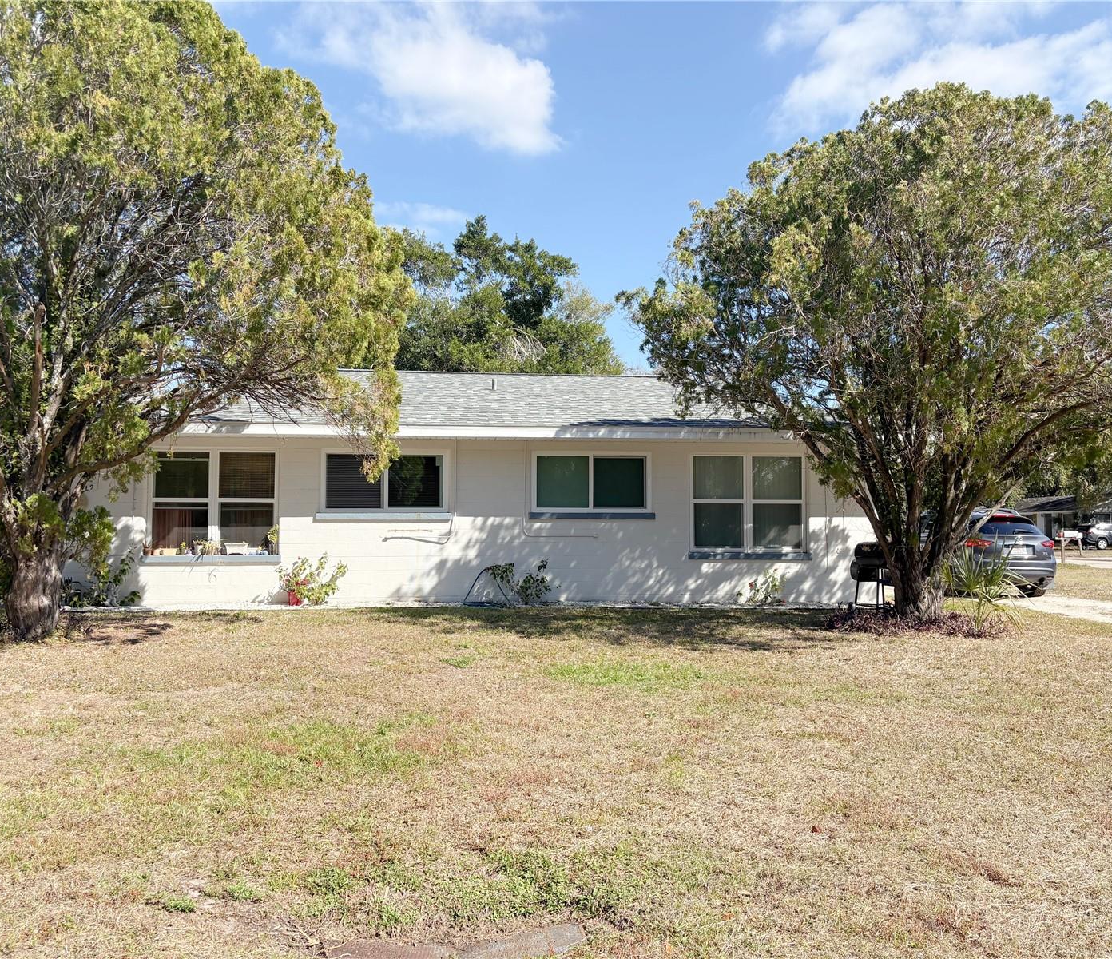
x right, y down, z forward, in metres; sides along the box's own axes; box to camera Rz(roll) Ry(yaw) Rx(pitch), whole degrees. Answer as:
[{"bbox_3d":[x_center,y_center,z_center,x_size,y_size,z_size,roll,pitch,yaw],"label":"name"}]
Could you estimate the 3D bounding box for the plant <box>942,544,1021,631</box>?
[{"bbox_3d":[5.270,1.360,11.900,1.000,1.120,1.000,0,-2,-5],"label":"plant"}]

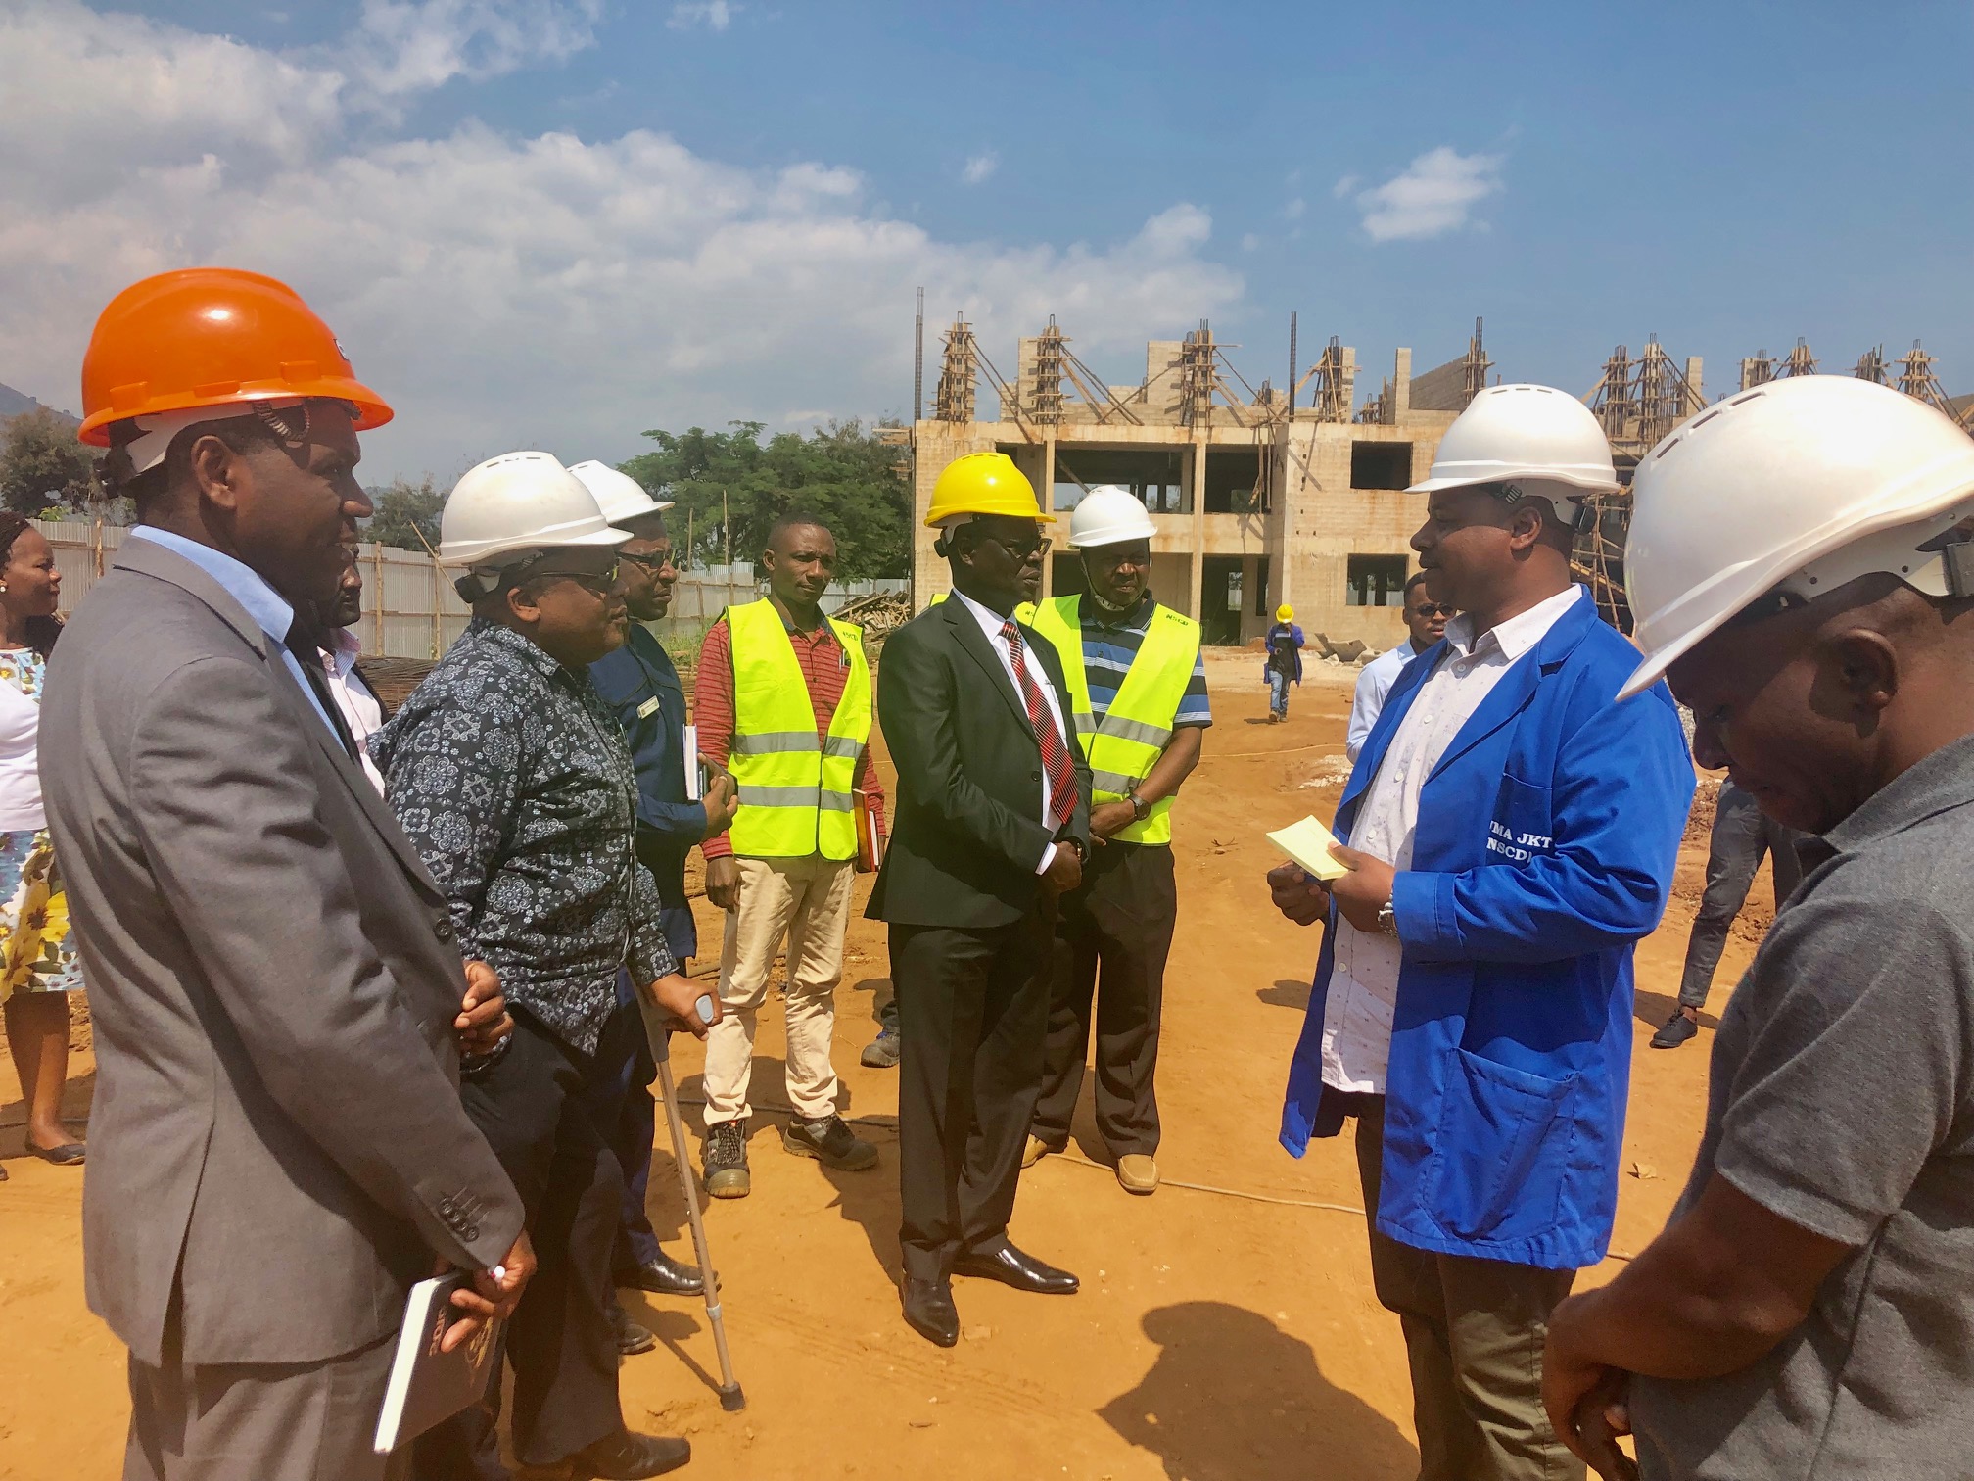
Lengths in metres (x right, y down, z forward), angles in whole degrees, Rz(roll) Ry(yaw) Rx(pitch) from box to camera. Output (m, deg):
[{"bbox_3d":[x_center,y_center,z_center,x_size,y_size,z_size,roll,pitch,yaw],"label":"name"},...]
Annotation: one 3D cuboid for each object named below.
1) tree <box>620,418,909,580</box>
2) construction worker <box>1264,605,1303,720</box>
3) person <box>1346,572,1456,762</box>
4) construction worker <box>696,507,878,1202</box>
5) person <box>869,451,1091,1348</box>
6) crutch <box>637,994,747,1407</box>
[{"bbox_3d":[-6.891,-6.483,50.314,9.500,7.200,9.000,1,5,0],"label":"tree"},{"bbox_3d":[4.263,-1.120,22.728,0.540,1.651,0.420,2,5,10],"label":"construction worker"},{"bbox_3d":[1.406,0.272,5.272,0.500,1.650,0.340,1,5,0],"label":"person"},{"bbox_3d":[-0.517,0.263,4.134,0.520,1.680,0.370,-2,6,-29],"label":"construction worker"},{"bbox_3d":[-0.004,0.302,3.288,0.380,1.765,0.500,6,7,43],"label":"person"},{"bbox_3d":[-0.535,0.767,2.879,0.200,0.900,0.090,-6,6,31],"label":"crutch"}]

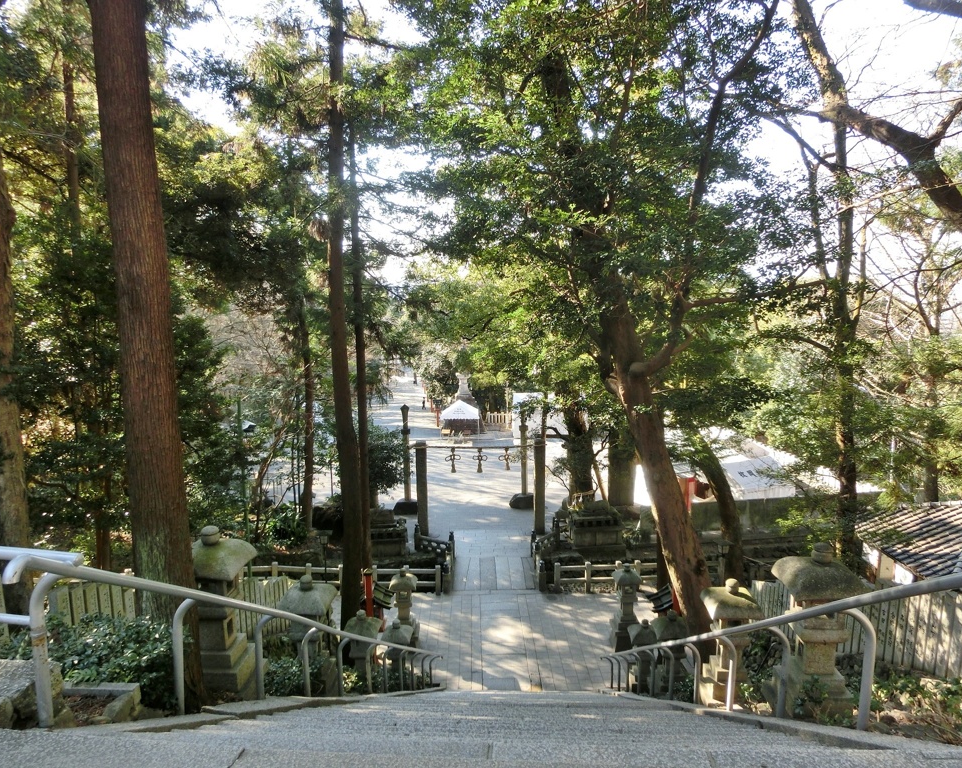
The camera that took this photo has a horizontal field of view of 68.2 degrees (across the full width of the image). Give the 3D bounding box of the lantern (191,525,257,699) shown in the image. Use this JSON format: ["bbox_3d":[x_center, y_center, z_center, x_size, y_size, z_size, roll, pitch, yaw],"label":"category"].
[{"bbox_3d":[-2.229,1.859,5.951,0.570,1.383,0.570,1,8,4],"label":"lantern"}]

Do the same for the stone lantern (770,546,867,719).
[{"bbox_3d":[2.796,1.988,5.906,0.610,1.400,0.610,1,8,4],"label":"stone lantern"}]

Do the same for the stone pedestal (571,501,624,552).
[{"bbox_3d":[4.070,4.922,24.972,1.780,1.710,1.300,0,8,0],"label":"stone pedestal"}]

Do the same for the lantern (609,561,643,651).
[{"bbox_3d":[3.690,5.598,18.017,0.650,2.220,0.650,0,8,0],"label":"lantern"}]

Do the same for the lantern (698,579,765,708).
[{"bbox_3d":[2.950,2.994,8.431,0.600,1.440,0.600,1,8,4],"label":"lantern"}]

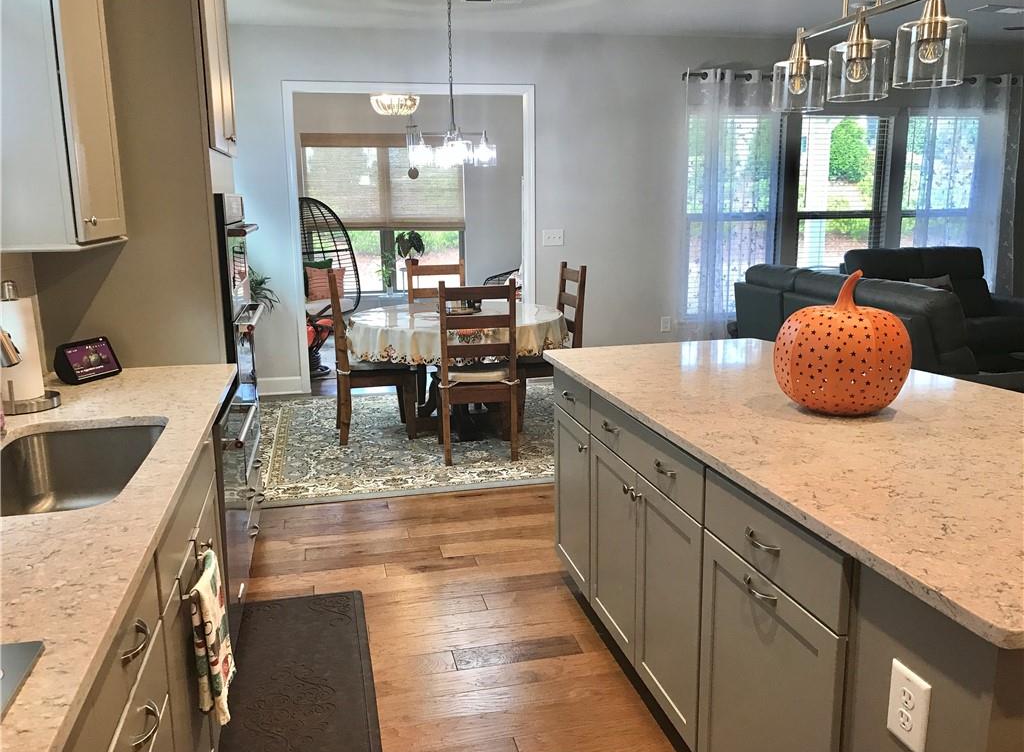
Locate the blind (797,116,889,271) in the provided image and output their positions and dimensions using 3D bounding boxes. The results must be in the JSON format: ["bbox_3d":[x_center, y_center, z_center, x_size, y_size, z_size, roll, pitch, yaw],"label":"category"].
[{"bbox_3d":[2.942,-1.449,7.417,0.921,1.683,0.059,-3,12,-13],"label":"blind"}]

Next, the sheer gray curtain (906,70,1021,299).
[{"bbox_3d":[4.150,-1.458,7.554,1.089,2.435,0.119,-3,12,-13],"label":"sheer gray curtain"}]

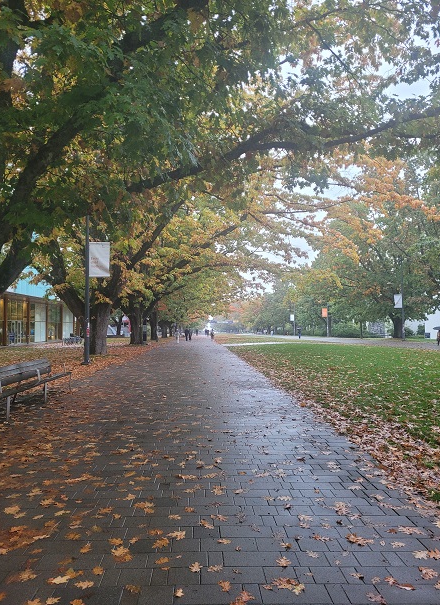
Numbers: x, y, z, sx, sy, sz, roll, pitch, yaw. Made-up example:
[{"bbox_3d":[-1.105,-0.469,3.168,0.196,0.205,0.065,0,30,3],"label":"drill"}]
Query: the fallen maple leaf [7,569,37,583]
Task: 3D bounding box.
[{"bbox_3d":[-1.273,1.760,2.908,0.132,0.025,0.149,-2,-4,35],"label":"fallen maple leaf"}]

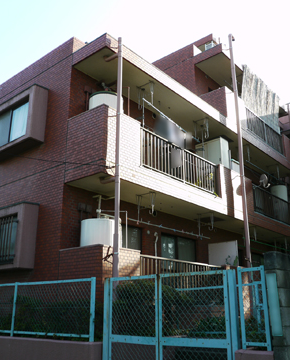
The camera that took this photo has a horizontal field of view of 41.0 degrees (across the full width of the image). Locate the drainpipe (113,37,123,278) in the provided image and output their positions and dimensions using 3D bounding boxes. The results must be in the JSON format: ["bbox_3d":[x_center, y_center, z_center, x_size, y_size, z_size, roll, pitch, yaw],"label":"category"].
[{"bbox_3d":[-0.523,-0.354,7.480,0.097,5.753,0.097,-15,-23,38],"label":"drainpipe"}]

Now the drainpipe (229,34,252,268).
[{"bbox_3d":[2.900,-0.631,11.747,0.115,8.925,0.115,-15,-23,38],"label":"drainpipe"}]

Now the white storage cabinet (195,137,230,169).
[{"bbox_3d":[2.151,-0.245,12.209,0.910,1.980,0.490,-15,-23,38],"label":"white storage cabinet"}]

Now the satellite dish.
[{"bbox_3d":[4.081,0.051,13.150,0.310,0.470,0.440,5,-19,-14],"label":"satellite dish"}]

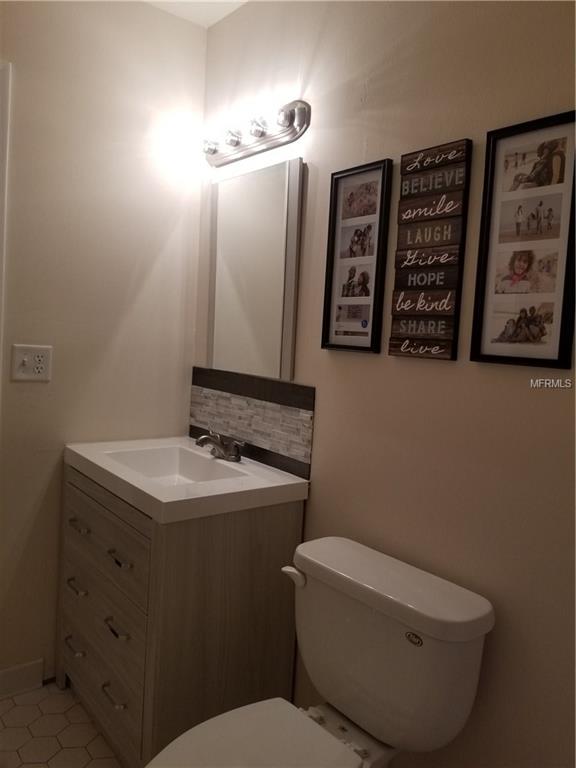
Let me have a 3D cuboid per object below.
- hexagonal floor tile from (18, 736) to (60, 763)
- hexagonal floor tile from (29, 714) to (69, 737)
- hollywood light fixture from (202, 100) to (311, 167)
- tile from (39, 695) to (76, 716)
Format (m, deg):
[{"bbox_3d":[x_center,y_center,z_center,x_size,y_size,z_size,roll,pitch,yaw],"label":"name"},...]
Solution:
[{"bbox_3d":[-0.752,1.113,1.748,0.109,0.009,0.123,-1,6,-39],"label":"hexagonal floor tile"},{"bbox_3d":[-0.766,1.103,1.854,0.109,0.009,0.123,-1,6,-39],"label":"hexagonal floor tile"},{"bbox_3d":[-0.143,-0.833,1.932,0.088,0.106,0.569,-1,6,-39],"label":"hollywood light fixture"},{"bbox_3d":[-0.780,1.093,1.960,0.109,0.009,0.123,-1,6,-39],"label":"tile"}]

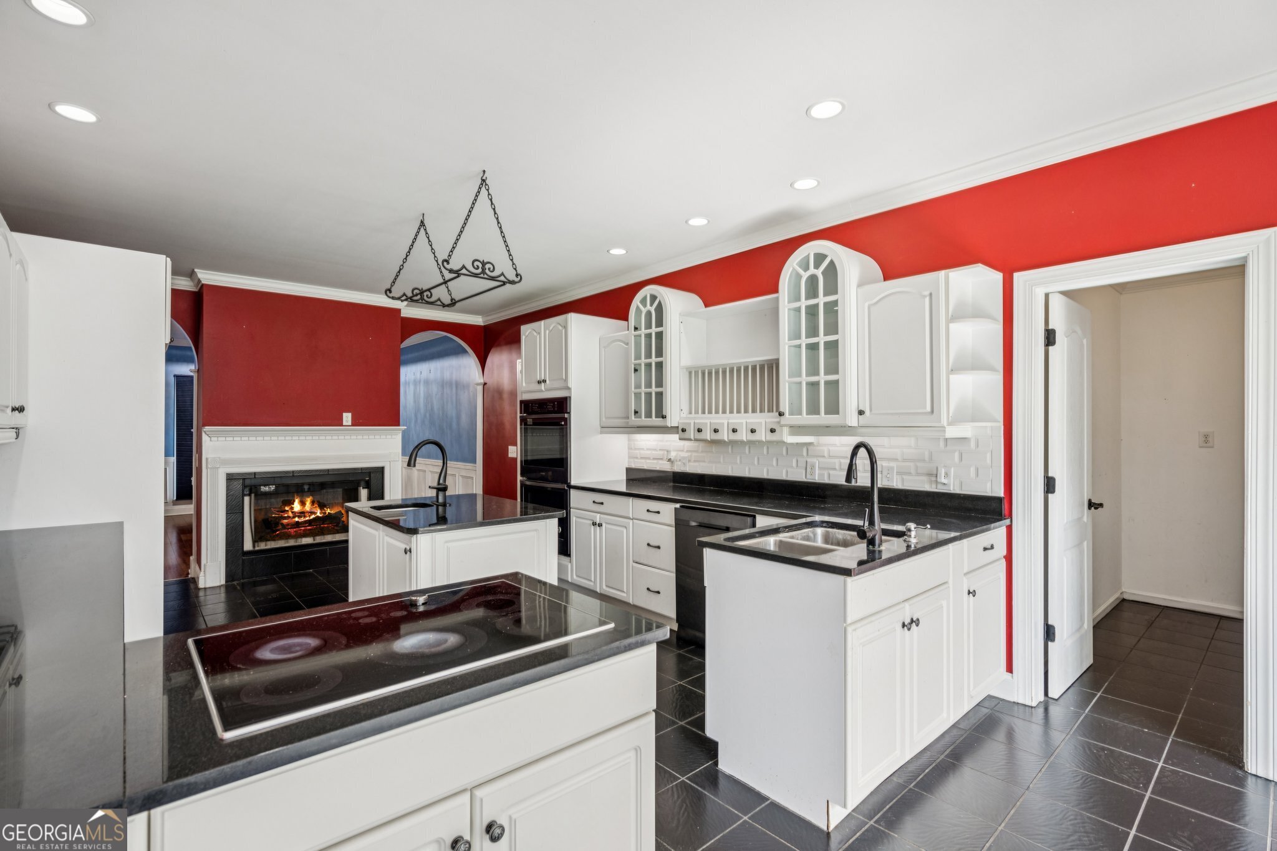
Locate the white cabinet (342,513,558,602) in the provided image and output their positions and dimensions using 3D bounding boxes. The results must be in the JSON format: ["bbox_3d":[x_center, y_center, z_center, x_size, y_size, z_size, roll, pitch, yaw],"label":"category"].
[{"bbox_3d":[-1.084,0.950,3.247,0.800,0.884,1.060,0,0,-41],"label":"white cabinet"}]

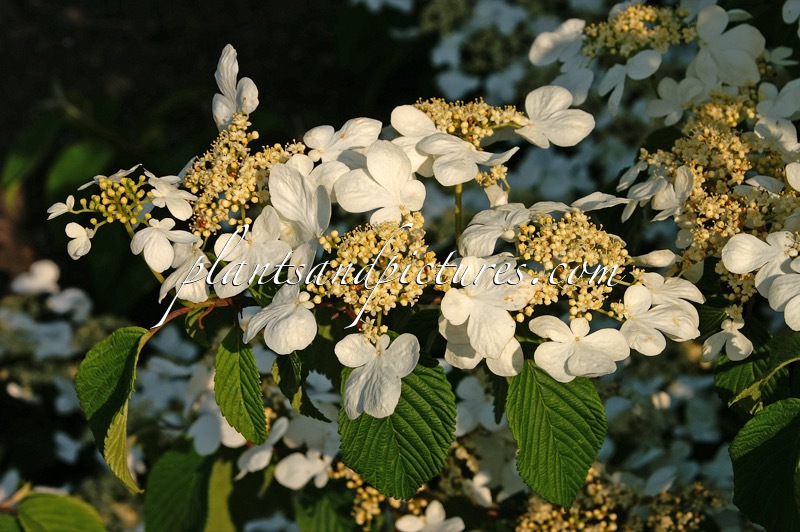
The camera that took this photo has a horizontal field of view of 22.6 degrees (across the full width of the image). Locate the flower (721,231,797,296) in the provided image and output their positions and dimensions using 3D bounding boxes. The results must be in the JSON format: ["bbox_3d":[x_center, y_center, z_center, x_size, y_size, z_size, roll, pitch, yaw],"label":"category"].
[{"bbox_3d":[0.151,0.000,0.840,0.034,0.029,0.014,0,-12,9],"label":"flower"}]

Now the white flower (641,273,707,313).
[{"bbox_3d":[0.117,0.011,0.860,0.027,0.017,0.012,-11,-25,-12],"label":"white flower"}]

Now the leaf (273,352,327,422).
[{"bbox_3d":[-0.046,0.056,0.915,0.026,0.033,0.016,0,-15,6],"label":"leaf"}]

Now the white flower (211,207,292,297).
[{"bbox_3d":[-0.059,-0.006,0.800,0.033,0.037,0.013,3,-17,10],"label":"white flower"}]

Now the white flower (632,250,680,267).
[{"bbox_3d":[0.112,-0.003,0.870,0.021,0.010,0.009,6,53,-3],"label":"white flower"}]

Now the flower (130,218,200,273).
[{"bbox_3d":[-0.095,-0.008,0.810,0.028,0.024,0.012,2,-30,8],"label":"flower"}]

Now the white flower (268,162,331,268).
[{"bbox_3d":[-0.040,-0.020,0.795,0.025,0.043,0.018,-11,-6,-32],"label":"white flower"}]

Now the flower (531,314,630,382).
[{"bbox_3d":[0.075,0.035,0.840,0.042,0.027,0.012,0,-21,3],"label":"flower"}]

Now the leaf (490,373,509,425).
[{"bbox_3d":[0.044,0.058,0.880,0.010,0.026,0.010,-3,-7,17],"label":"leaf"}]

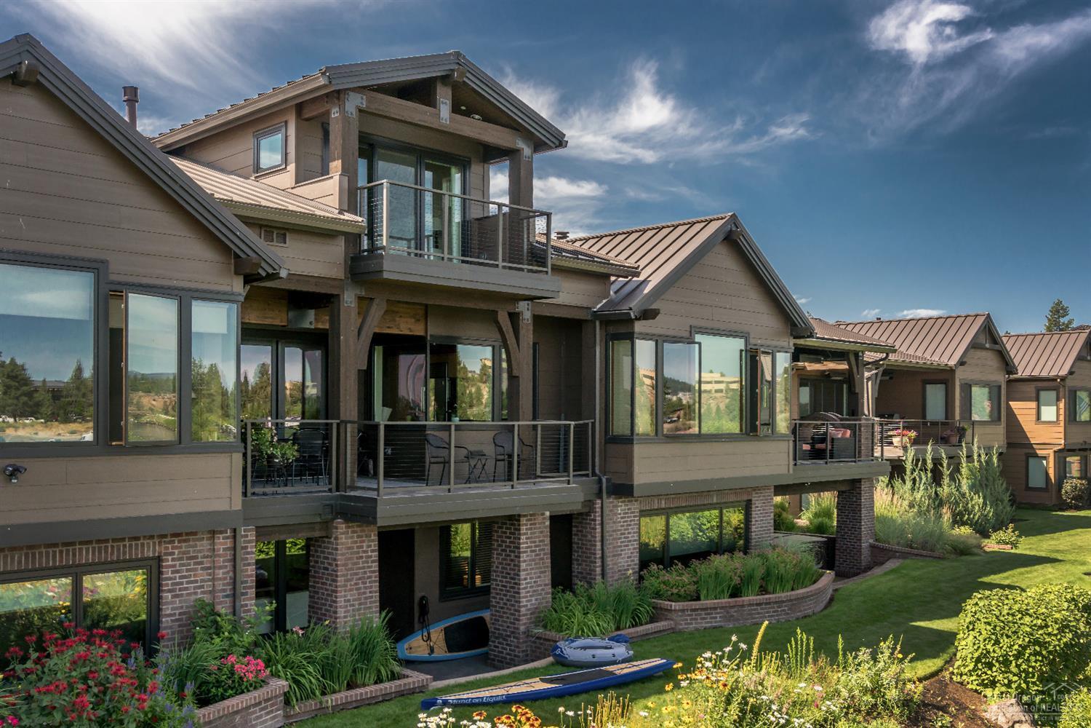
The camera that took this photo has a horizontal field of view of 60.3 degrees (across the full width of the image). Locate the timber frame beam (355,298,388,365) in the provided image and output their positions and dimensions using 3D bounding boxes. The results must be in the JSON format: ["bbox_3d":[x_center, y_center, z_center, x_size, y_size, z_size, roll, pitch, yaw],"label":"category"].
[{"bbox_3d":[-2.743,-0.459,14.669,0.525,1.094,0.158,3,-4,-42],"label":"timber frame beam"}]

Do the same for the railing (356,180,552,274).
[{"bbox_3d":[-1.350,-2.030,14.800,3.200,1.050,0.660,2,-3,-41],"label":"railing"}]

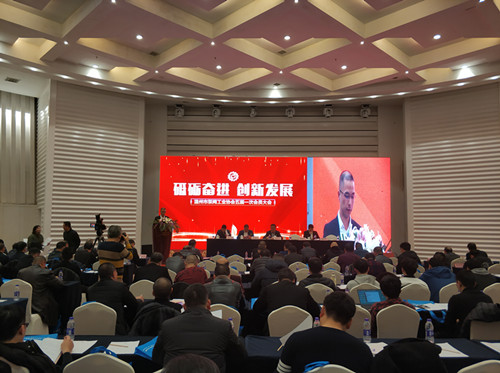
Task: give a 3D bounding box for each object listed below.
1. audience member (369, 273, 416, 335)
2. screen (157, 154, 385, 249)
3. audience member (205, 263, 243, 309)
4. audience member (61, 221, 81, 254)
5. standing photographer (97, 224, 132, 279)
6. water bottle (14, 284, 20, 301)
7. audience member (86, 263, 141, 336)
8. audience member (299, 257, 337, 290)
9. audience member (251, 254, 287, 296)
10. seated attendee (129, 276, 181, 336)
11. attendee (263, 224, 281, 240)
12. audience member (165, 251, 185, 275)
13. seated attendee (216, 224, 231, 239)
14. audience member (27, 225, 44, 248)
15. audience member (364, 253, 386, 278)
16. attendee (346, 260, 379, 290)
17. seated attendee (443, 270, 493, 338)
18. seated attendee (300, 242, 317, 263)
[{"bbox_3d":[1.481,1.532,4.149,0.520,1.220,0.850,1,-6,-3],"label":"audience member"},{"bbox_3d":[0.917,0.655,14.304,8.500,3.470,0.150,0,-6,0],"label":"screen"},{"bbox_3d":[-0.378,1.660,5.662,0.530,1.240,0.820,0,-6,2],"label":"audience member"},{"bbox_3d":[-4.493,1.801,9.766,0.400,1.720,0.500,4,-7,-34],"label":"audience member"},{"bbox_3d":[-2.296,1.503,6.431,0.560,1.680,0.480,-2,-6,20],"label":"standing photographer"},{"bbox_3d":[-3.087,1.411,5.171,0.065,0.215,0.065,0,-5,0],"label":"water bottle"},{"bbox_3d":[-1.483,1.448,4.129,0.580,1.290,0.820,-1,-6,14],"label":"audience member"},{"bbox_3d":[1.008,1.686,5.768,0.570,1.280,0.750,0,-5,0],"label":"audience member"},{"bbox_3d":[0.281,1.700,5.867,0.600,1.270,0.750,0,-5,5],"label":"audience member"},{"bbox_3d":[-1.019,1.600,4.319,0.570,1.180,0.750,0,-5,0],"label":"seated attendee"},{"bbox_3d":[0.801,1.984,13.570,0.580,1.250,0.750,0,-6,0],"label":"attendee"},{"bbox_3d":[-1.331,1.782,7.010,0.520,1.180,0.820,-1,-6,10],"label":"audience member"},{"bbox_3d":[-0.949,1.991,13.769,0.560,1.250,0.750,0,-6,0],"label":"seated attendee"},{"bbox_3d":[-5.463,1.806,9.868,0.380,1.620,0.460,-1,-6,15],"label":"audience member"},{"bbox_3d":[2.169,1.770,6.813,0.540,1.220,0.780,0,-6,0],"label":"audience member"},{"bbox_3d":[1.628,1.682,5.692,0.500,1.230,0.800,0,-6,0],"label":"attendee"},{"bbox_3d":[2.245,1.534,4.169,0.530,1.230,0.820,3,-6,-22],"label":"seated attendee"},{"bbox_3d":[1.529,2.132,10.340,0.480,1.260,0.800,0,-6,0],"label":"seated attendee"}]

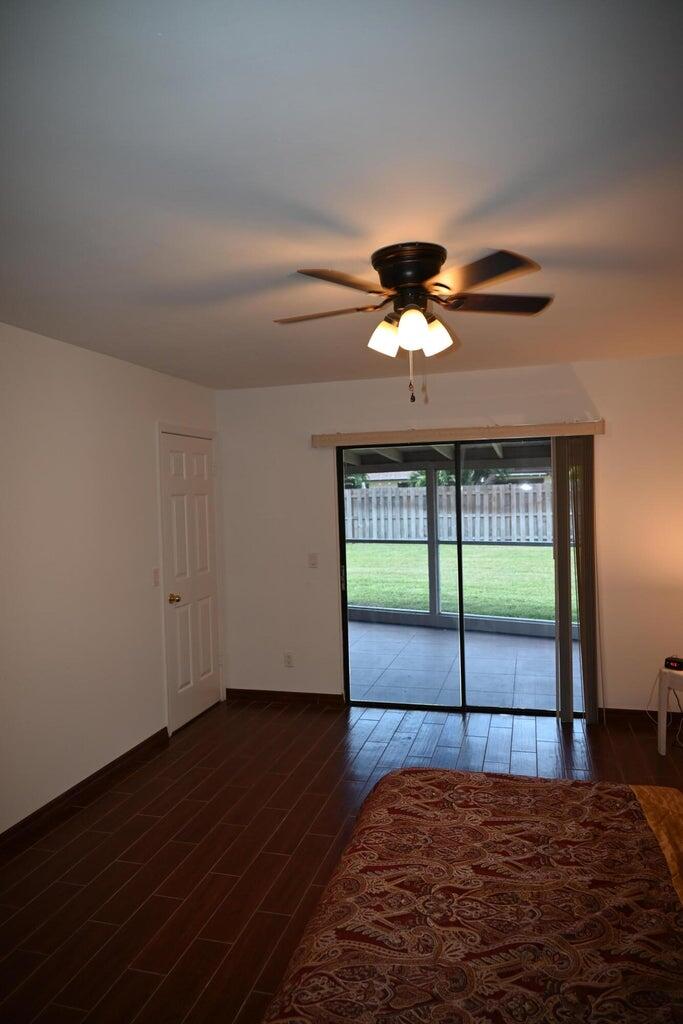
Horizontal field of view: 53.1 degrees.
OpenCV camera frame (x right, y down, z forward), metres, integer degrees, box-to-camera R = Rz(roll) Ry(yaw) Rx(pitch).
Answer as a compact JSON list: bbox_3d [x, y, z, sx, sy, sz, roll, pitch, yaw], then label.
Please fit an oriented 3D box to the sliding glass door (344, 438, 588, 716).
[{"bbox_3d":[0.875,0.468,4.923,1.797,1.945,0.090,-1,1,16],"label":"sliding glass door"}]

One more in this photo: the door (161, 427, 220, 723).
[{"bbox_3d":[-1.092,0.470,4.944,0.040,2.030,0.780,-1,1,16],"label":"door"}]

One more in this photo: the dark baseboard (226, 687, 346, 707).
[{"bbox_3d":[-0.445,1.428,5.272,0.968,0.088,0.015,-1,1,16],"label":"dark baseboard"}]

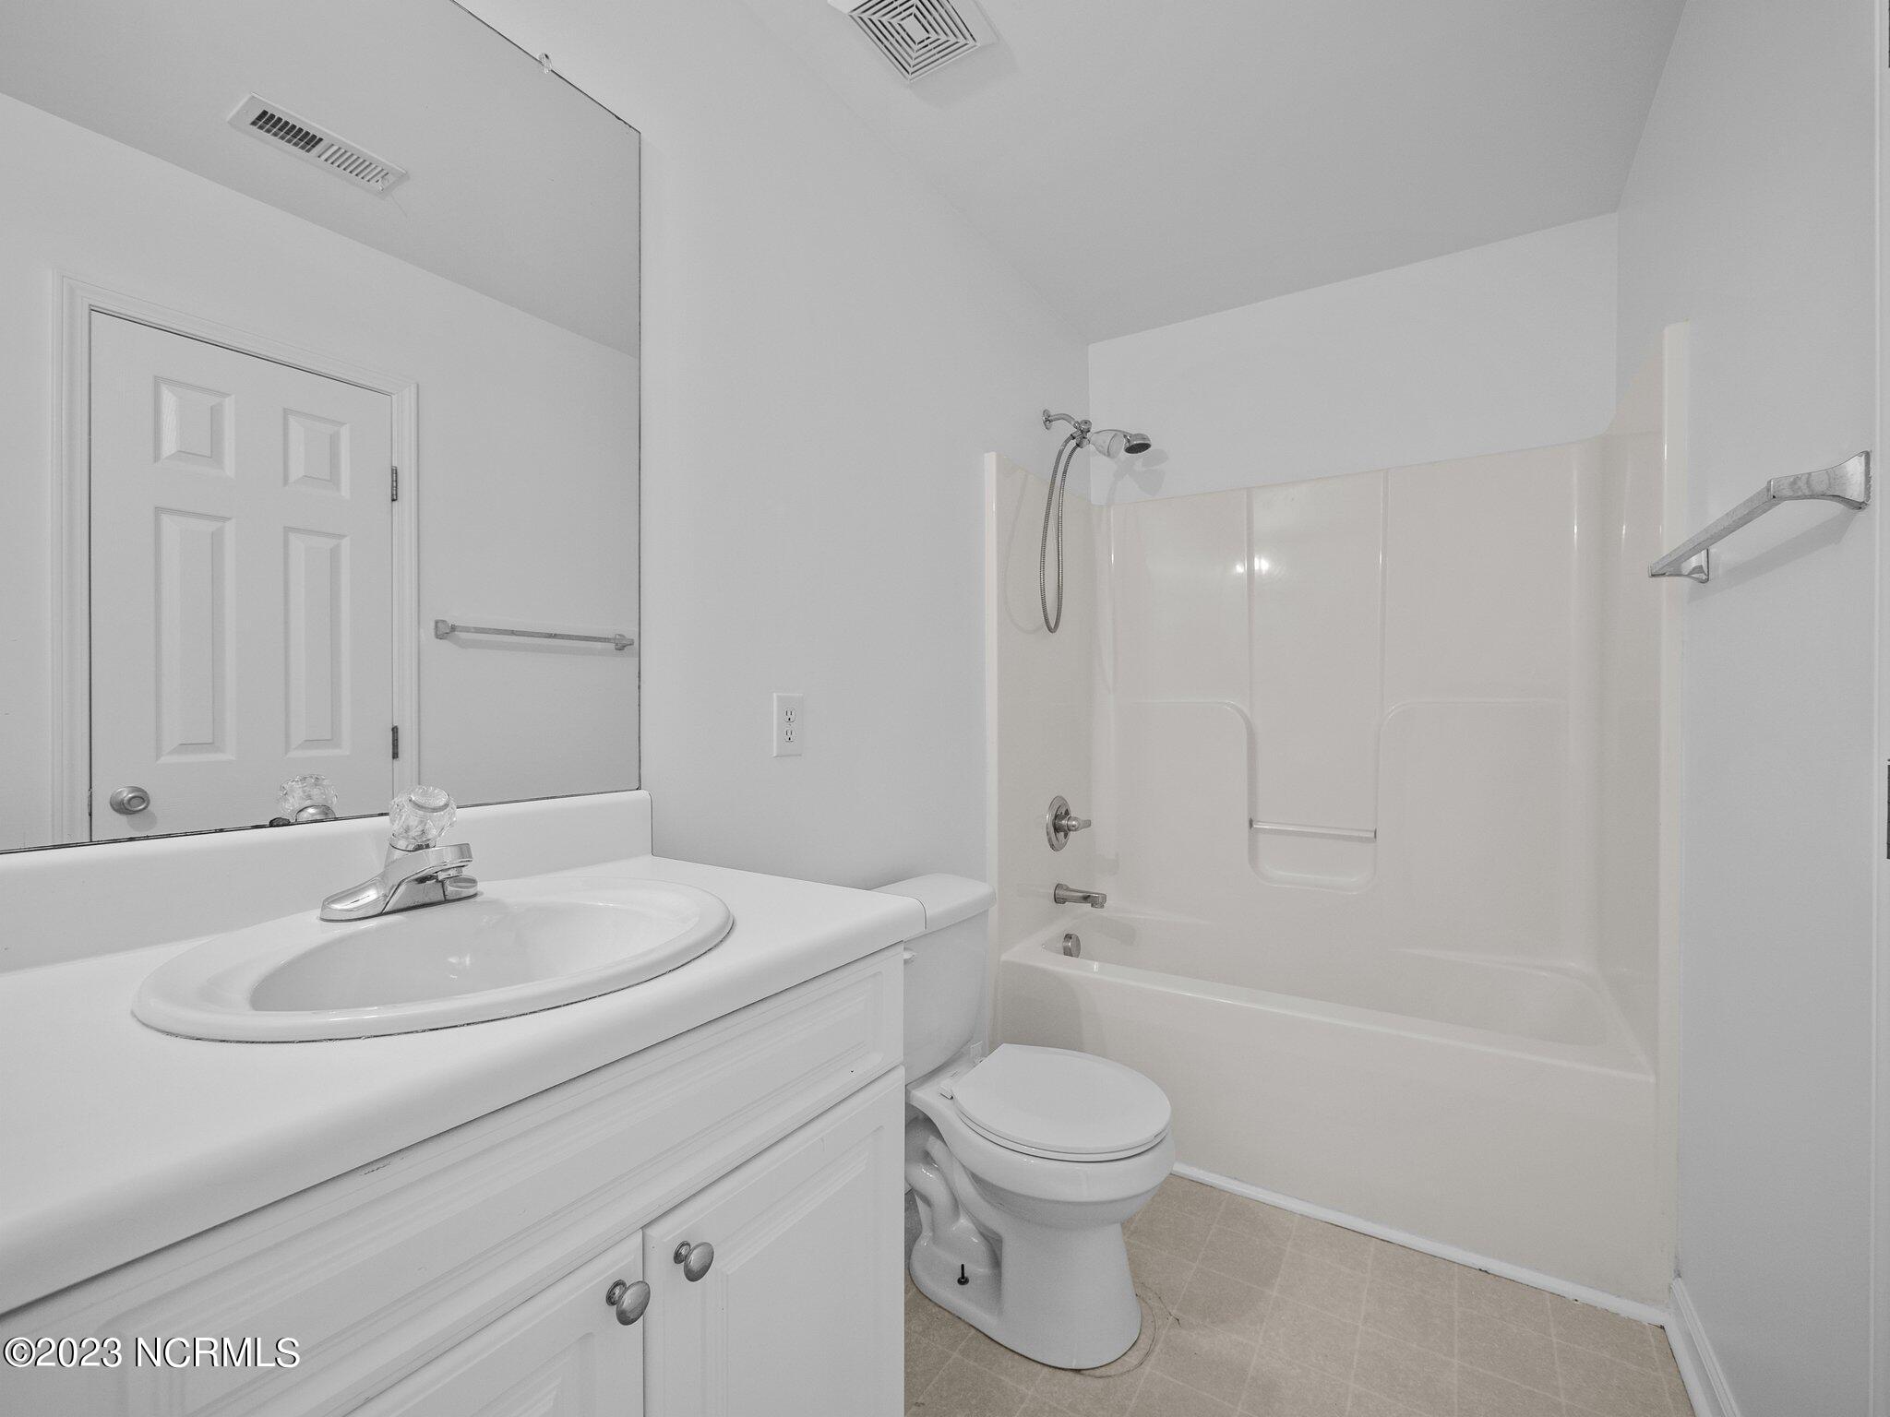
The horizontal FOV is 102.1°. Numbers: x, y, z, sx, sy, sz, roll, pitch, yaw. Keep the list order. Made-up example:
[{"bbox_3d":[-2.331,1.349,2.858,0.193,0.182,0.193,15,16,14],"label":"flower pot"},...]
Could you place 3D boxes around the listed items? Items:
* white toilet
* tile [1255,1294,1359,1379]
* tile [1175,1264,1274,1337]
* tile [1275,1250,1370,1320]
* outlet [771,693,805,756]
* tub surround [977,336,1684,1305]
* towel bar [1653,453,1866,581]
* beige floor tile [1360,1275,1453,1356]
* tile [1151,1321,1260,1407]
[{"bbox_3d":[0.117,0.797,1.564,0.690,0.727,0.460,0,0,33],"label":"white toilet"},{"bbox_3d":[0.674,1.163,1.411,0.151,0.008,0.154,0,0,33],"label":"tile"},{"bbox_3d":[0.549,1.163,1.493,0.151,0.008,0.154,0,0,33],"label":"tile"},{"bbox_3d":[0.759,1.163,1.541,0.151,0.008,0.154,0,0,33],"label":"tile"},{"bbox_3d":[-0.314,0.035,1.550,0.008,0.123,0.077,0,0,33],"label":"outlet"},{"bbox_3d":[0.954,0.225,2.136,1.490,1.870,0.755,0,0,33],"label":"tub surround"},{"bbox_3d":[1.114,-0.245,1.083,0.078,0.057,0.630,0,0,33],"label":"towel bar"},{"bbox_3d":[0.885,1.163,1.459,0.151,0.008,0.154,0,0,33],"label":"beige floor tile"},{"bbox_3d":[0.464,1.163,1.363,0.151,0.008,0.154,0,0,33],"label":"tile"}]

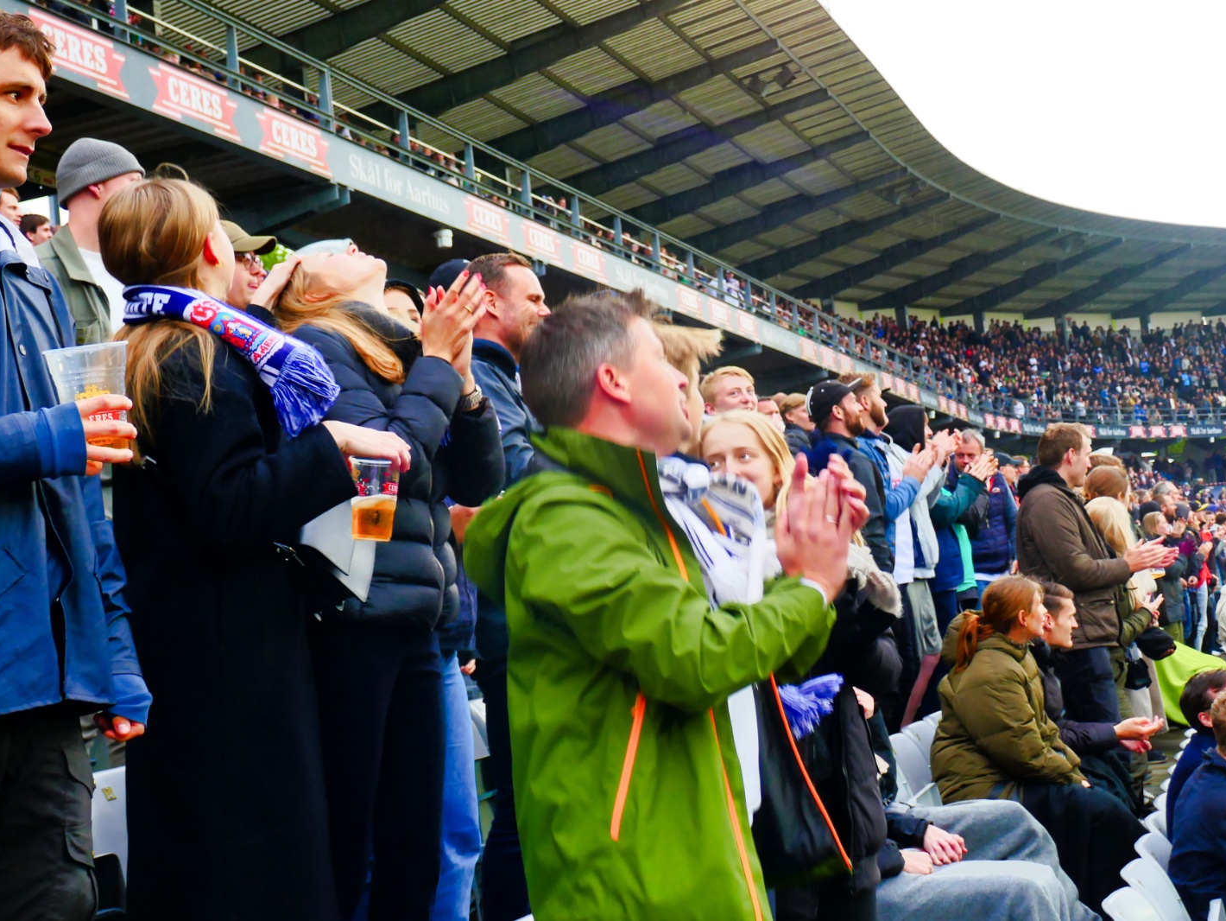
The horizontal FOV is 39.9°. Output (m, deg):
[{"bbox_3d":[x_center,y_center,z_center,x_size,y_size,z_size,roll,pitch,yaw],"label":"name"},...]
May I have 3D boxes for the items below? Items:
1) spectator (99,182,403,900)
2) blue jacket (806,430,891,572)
[{"bbox_3d":[-0.628,0.362,2.887,0.490,1.700,0.490,1,-3,-27],"label":"spectator"},{"bbox_3d":[0.990,0.235,7.100,0.400,0.720,0.530,-1,-2,18],"label":"blue jacket"}]

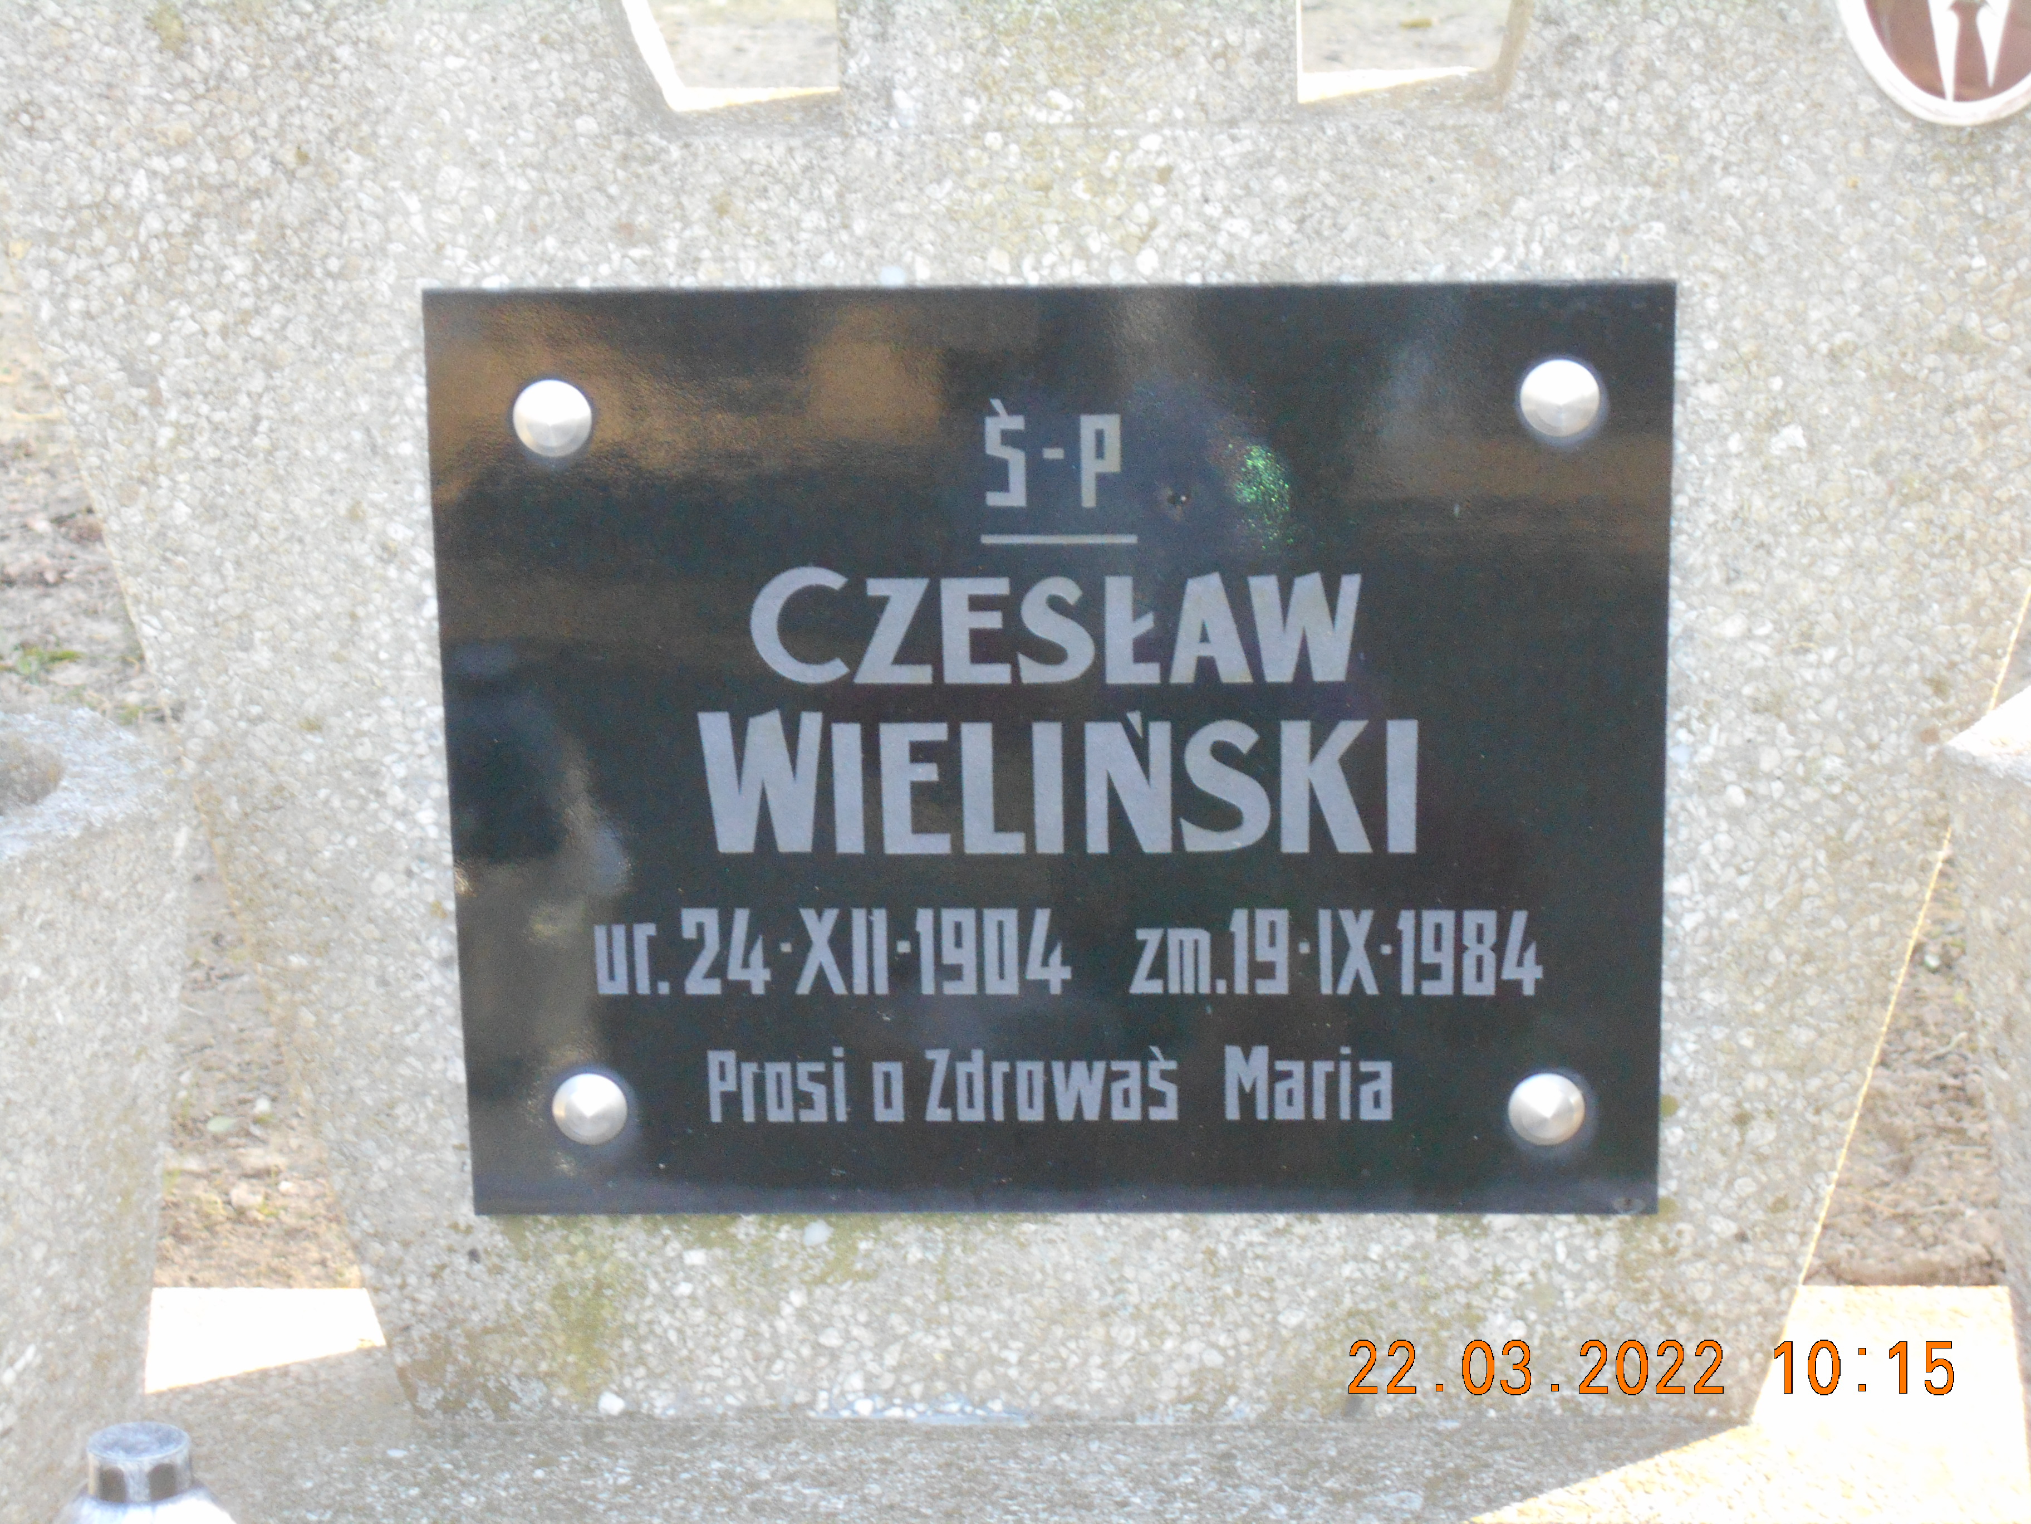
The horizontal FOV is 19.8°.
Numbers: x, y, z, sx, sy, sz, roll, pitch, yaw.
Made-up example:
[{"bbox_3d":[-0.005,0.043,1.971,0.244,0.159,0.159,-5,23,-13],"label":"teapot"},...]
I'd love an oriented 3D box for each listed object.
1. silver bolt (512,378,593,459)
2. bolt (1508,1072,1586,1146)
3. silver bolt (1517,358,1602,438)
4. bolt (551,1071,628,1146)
[{"bbox_3d":[-0.157,-0.116,1.962,0.026,0.026,0.009,0,21,3],"label":"silver bolt"},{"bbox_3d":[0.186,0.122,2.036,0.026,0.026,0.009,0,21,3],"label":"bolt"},{"bbox_3d":[0.182,-0.121,1.945,0.026,0.026,0.009,0,21,3],"label":"silver bolt"},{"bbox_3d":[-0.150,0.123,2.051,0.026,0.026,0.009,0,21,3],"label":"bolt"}]

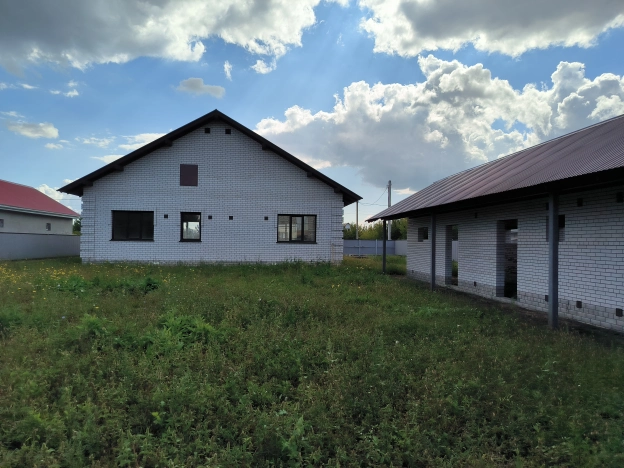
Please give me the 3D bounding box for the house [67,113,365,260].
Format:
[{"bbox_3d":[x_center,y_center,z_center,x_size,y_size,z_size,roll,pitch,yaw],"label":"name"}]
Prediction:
[{"bbox_3d":[-5.539,-2.215,27.720,15.070,8.000,11.800,1,-1,-7],"label":"house"}]

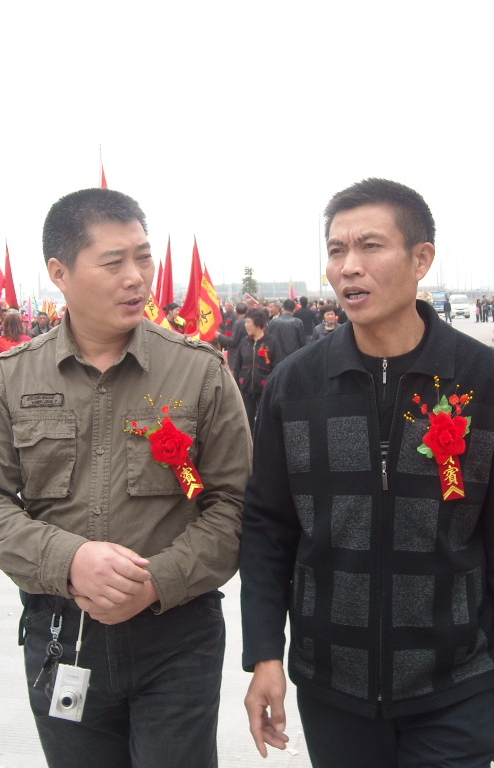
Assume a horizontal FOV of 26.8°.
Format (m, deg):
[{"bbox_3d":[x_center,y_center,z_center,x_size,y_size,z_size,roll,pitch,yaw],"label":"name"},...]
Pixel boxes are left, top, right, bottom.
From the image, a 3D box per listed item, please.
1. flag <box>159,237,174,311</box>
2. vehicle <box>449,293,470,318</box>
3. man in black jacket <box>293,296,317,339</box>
[{"bbox_3d":[-1.376,-1.810,18.359,0.400,1.600,0.200,-2,4,-4],"label":"flag"},{"bbox_3d":[16.659,-6.105,80.841,1.550,1.920,3.900,-1,4,14],"label":"vehicle"},{"bbox_3d":[1.189,-0.885,20.562,0.520,1.680,0.320,-2,4,2],"label":"man in black jacket"}]

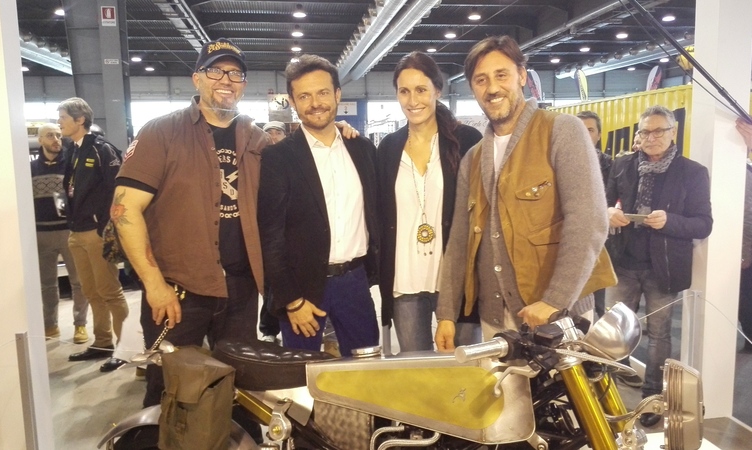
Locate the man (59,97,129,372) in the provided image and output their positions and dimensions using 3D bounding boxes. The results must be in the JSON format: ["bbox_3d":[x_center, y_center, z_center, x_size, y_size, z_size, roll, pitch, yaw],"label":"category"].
[{"bbox_3d":[-1.961,0.051,4.186,0.450,1.866,0.520,-7,8,-40],"label":"man"}]

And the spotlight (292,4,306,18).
[{"bbox_3d":[-3.114,-8.691,24.179,0.530,0.520,0.530,-1,6,0],"label":"spotlight"}]

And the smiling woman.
[{"bbox_3d":[0.192,0.294,2.066,0.500,1.750,0.330,1,7,17],"label":"smiling woman"}]

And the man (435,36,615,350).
[{"bbox_3d":[0.461,0.297,1.926,0.580,1.762,0.400,3,8,36],"label":"man"}]

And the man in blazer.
[{"bbox_3d":[-0.199,0.286,2.164,0.540,1.763,0.350,-4,7,-25],"label":"man in blazer"}]

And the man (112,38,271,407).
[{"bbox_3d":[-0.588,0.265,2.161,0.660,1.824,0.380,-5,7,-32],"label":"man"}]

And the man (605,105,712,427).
[{"bbox_3d":[1.547,0.180,3.264,0.570,1.647,0.450,4,8,40],"label":"man"}]

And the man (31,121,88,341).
[{"bbox_3d":[-2.602,0.053,4.859,0.550,1.744,0.380,-5,7,-28],"label":"man"}]

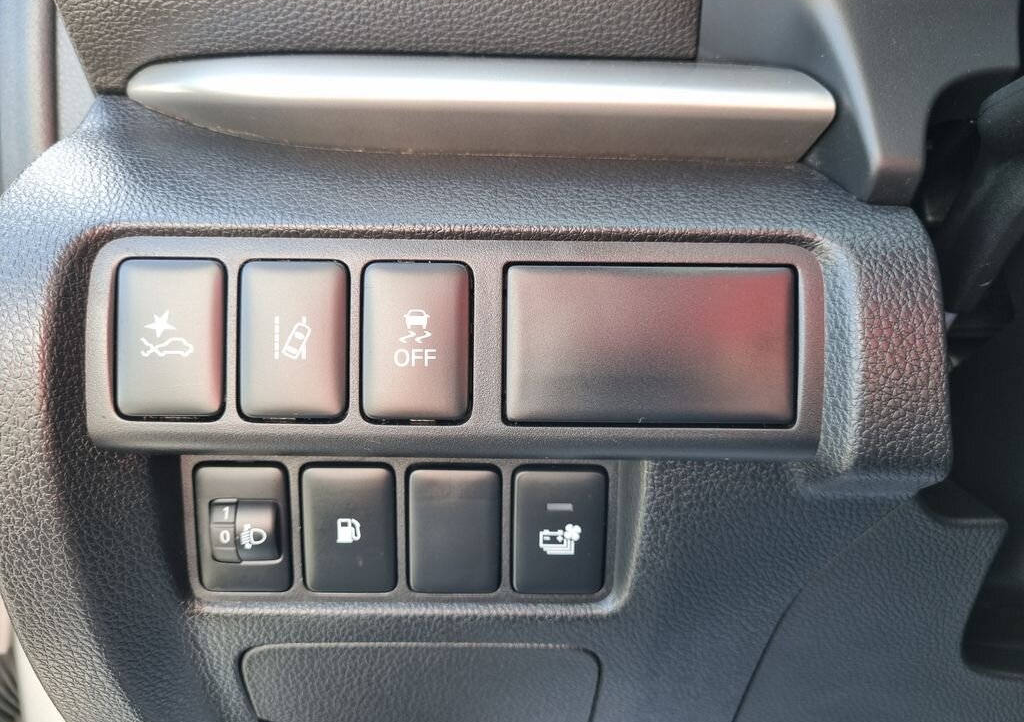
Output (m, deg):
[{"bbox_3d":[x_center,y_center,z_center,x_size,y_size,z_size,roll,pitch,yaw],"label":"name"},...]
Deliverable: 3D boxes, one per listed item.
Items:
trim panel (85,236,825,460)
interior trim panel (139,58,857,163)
[{"bbox_3d":[-0.013,-0.003,0.182,0.164,0.050,0.024,1,-1,0],"label":"trim panel"},{"bbox_3d":[-0.008,-0.064,0.195,0.174,0.025,0.018,1,-7,0],"label":"interior trim panel"}]

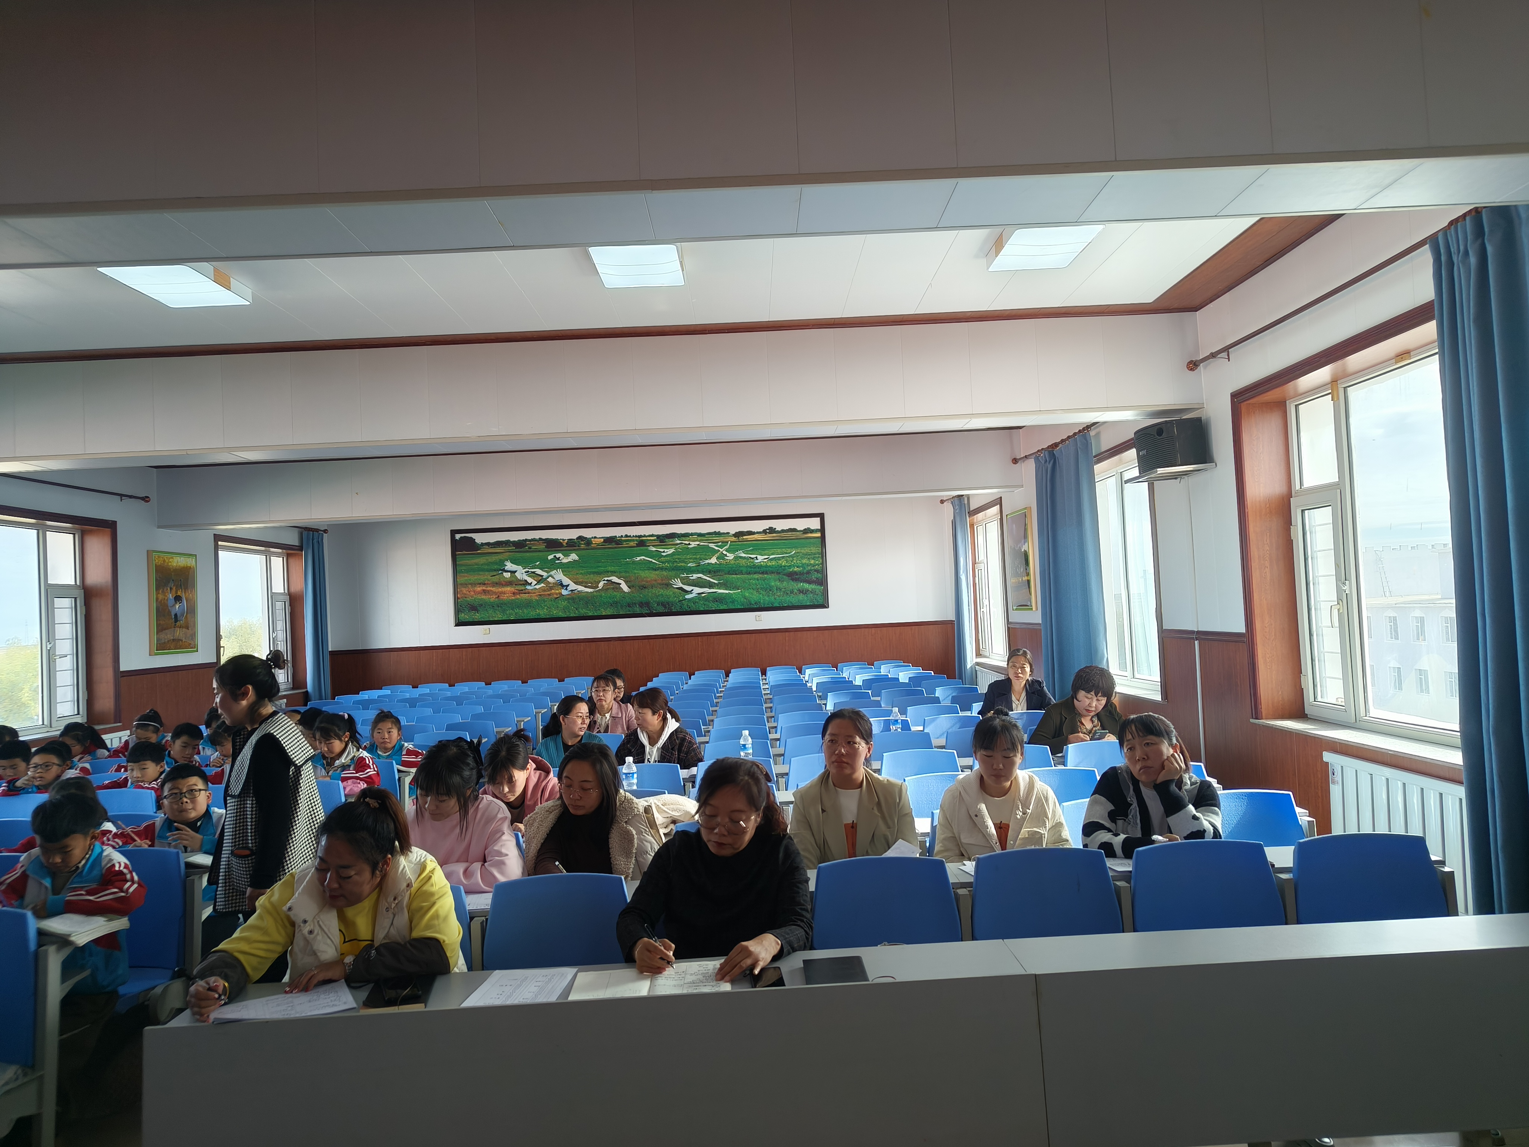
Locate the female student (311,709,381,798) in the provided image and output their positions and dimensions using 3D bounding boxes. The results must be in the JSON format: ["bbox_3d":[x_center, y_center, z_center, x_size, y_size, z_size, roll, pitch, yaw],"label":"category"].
[{"bbox_3d":[-2.480,1.422,6.333,0.430,1.170,0.700,-4,-2,19],"label":"female student"}]

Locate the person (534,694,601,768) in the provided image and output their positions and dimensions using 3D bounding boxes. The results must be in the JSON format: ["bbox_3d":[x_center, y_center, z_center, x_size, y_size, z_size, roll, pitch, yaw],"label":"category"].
[{"bbox_3d":[-1.146,1.333,6.360,0.480,1.217,0.680,-2,-2,-13],"label":"person"}]

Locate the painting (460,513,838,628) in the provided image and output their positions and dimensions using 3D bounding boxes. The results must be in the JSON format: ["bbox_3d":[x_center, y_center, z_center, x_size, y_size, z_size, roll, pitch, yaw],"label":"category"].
[{"bbox_3d":[-1.837,-0.059,15.709,5.530,1.420,0.050,-3,-2,-1],"label":"painting"}]

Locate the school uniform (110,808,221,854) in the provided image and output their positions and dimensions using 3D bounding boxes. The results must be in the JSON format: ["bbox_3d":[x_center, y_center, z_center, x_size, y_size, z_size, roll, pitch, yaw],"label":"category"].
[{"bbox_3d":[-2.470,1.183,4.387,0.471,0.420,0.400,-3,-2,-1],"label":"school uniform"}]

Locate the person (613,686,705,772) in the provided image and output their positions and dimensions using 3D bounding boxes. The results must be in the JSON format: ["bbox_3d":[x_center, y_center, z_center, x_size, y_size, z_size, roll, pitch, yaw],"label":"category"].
[{"bbox_3d":[-0.589,1.253,5.991,0.511,1.192,0.750,-4,-2,23],"label":"person"}]

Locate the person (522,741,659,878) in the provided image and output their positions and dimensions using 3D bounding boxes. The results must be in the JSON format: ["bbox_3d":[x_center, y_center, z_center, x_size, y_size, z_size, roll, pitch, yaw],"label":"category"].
[{"bbox_3d":[-0.621,1.222,3.880,0.520,1.220,0.780,-3,-2,-1],"label":"person"}]

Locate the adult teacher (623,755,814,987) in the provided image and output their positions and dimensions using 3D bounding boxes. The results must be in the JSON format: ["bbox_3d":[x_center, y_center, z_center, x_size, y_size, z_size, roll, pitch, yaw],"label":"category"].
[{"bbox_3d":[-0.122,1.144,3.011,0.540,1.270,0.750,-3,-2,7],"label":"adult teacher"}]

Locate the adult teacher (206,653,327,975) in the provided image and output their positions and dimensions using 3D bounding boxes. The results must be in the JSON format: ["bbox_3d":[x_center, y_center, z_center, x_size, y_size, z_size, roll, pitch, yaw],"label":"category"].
[{"bbox_3d":[-1.669,1.044,3.568,0.380,1.549,0.460,-2,-2,-11],"label":"adult teacher"}]

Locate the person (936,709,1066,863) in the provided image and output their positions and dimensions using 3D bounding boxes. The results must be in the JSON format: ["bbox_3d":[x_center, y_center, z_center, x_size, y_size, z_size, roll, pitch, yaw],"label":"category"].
[{"bbox_3d":[0.834,1.087,3.636,0.470,1.226,0.750,-3,-2,-1],"label":"person"}]

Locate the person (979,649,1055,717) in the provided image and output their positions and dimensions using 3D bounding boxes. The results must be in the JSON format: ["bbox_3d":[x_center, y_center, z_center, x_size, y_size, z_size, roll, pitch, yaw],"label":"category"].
[{"bbox_3d":[1.841,1.164,7.592,0.537,1.244,0.750,-3,-2,1],"label":"person"}]

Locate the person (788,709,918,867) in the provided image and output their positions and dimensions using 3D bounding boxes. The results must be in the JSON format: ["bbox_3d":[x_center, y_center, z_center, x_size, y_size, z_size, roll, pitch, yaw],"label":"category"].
[{"bbox_3d":[0.347,1.151,3.940,0.480,1.270,0.750,-3,-2,4],"label":"person"}]

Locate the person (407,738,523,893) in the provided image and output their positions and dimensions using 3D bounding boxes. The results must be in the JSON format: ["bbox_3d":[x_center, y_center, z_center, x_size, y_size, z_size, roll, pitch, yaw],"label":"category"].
[{"bbox_3d":[-1.083,1.220,3.873,0.480,1.270,0.700,-3,-2,9],"label":"person"}]

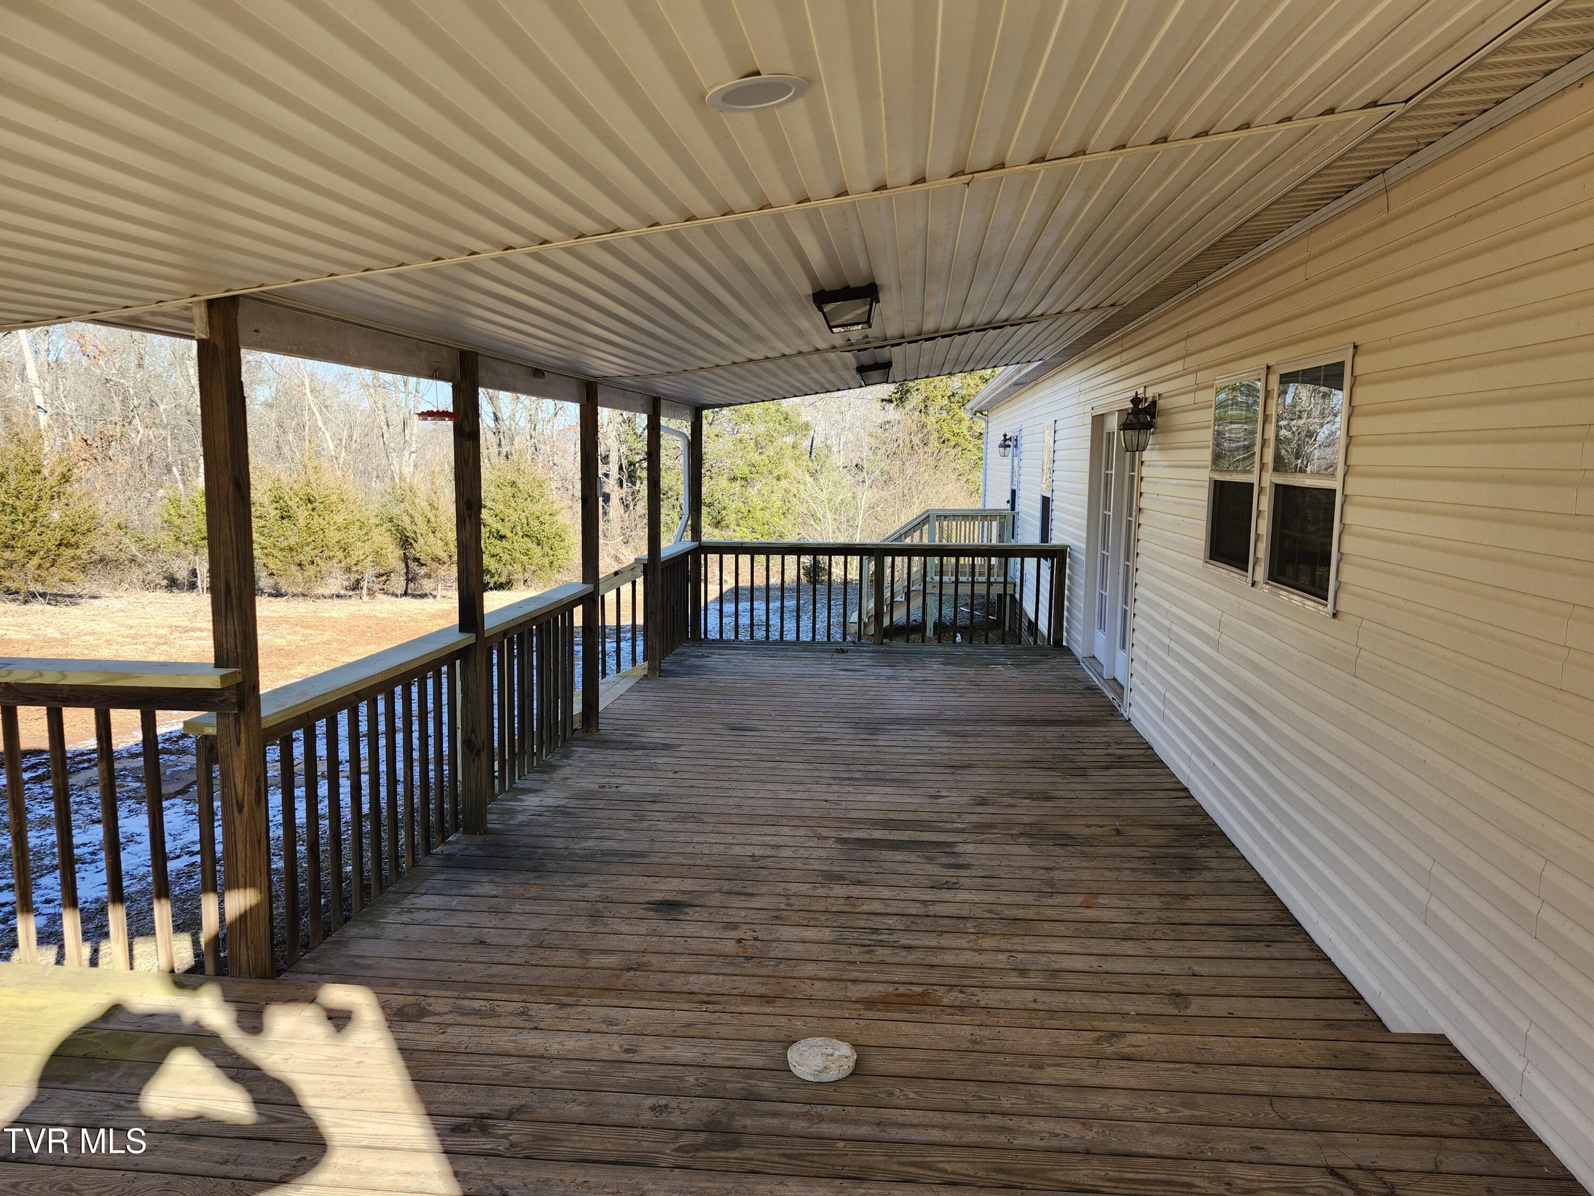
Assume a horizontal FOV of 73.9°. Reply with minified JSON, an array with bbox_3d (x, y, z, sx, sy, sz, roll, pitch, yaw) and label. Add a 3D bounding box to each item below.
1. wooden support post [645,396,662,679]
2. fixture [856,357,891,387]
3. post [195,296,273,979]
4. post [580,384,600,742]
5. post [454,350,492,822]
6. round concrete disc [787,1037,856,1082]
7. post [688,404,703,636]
[{"bbox_3d":[-1.160,-0.478,8.620,0.088,2.271,0.088,1,7,6],"label":"wooden support post"},{"bbox_3d":[0.592,-1.689,8.089,0.268,0.150,0.270,-6,7,7],"label":"fixture"},{"bbox_3d":[-1.710,0.204,3.256,0.088,2.244,0.088,1,7,6],"label":"post"},{"bbox_3d":[-1.349,-0.253,6.883,0.088,2.271,0.088,1,7,6],"label":"post"},{"bbox_3d":[-1.542,-0.007,4.984,0.088,2.271,0.088,1,7,6],"label":"post"},{"bbox_3d":[0.069,1.248,2.873,0.183,0.025,0.183,0,7,0],"label":"round concrete disc"},{"bbox_3d":[-0.980,-0.699,10.328,0.088,2.271,0.088,1,7,6],"label":"post"}]

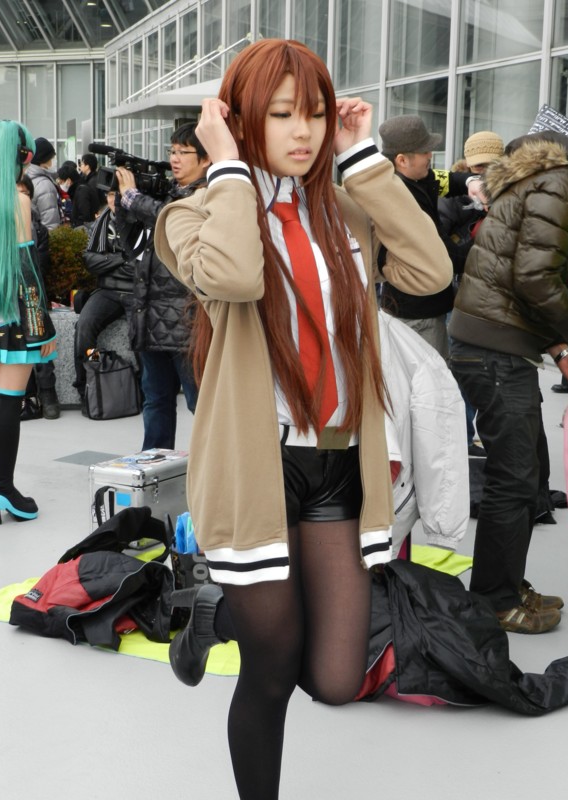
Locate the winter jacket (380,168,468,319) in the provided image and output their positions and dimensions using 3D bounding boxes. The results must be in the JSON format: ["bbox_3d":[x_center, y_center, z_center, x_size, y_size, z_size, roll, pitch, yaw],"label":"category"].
[{"bbox_3d":[0.561,-0.630,4.963,0.420,0.603,0.500,5,10,18],"label":"winter jacket"}]

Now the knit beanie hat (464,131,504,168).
[{"bbox_3d":[0.992,-1.239,6.053,0.210,0.190,0.250,3,10,8],"label":"knit beanie hat"}]

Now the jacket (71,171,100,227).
[{"bbox_3d":[-2.151,-2.106,13.345,0.380,0.720,0.500,5,11,21],"label":"jacket"}]

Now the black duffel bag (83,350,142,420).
[{"bbox_3d":[-1.053,-0.106,7.562,0.330,0.400,0.190,-8,14,-43],"label":"black duffel bag"}]

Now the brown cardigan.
[{"bbox_3d":[0.029,-0.067,2.191,0.480,0.785,0.400,-5,12,-32],"label":"brown cardigan"}]

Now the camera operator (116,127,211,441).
[{"bbox_3d":[-0.613,-0.523,6.177,0.500,1.717,0.520,-4,11,-29],"label":"camera operator"}]

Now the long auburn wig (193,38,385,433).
[{"bbox_3d":[-0.001,-0.288,2.153,0.290,0.673,0.300,-4,11,-30],"label":"long auburn wig"}]

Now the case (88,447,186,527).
[{"bbox_3d":[-0.584,0.391,5.068,0.240,0.300,0.420,6,11,24],"label":"case"}]

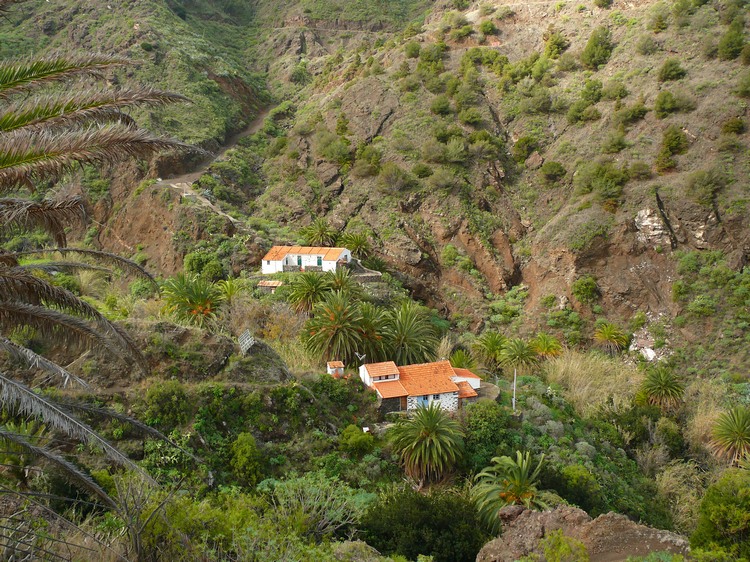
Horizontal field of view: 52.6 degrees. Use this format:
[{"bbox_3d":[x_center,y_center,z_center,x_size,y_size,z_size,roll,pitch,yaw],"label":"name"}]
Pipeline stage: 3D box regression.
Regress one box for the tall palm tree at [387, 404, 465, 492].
[{"bbox_3d":[5.760,18.520,84.810,8.500,9.860,8.500,1,14,4],"label":"tall palm tree"}]

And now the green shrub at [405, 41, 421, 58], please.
[{"bbox_3d":[10.981,-67.792,222.000,4.700,5.100,4.700,0,13,0],"label":"green shrub"}]

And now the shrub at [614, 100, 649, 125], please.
[{"bbox_3d":[55.150,-36.229,163.000,7.200,5.000,6.200,4,12,18],"label":"shrub"}]

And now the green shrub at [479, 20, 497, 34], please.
[{"bbox_3d":[30.421,-68.550,205.000,4.900,3.800,4.600,2,12,8],"label":"green shrub"}]

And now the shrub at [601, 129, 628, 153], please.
[{"bbox_3d":[50.547,-29.653,160.000,5.800,4.900,5.400,4,12,17],"label":"shrub"}]

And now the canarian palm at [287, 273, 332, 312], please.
[{"bbox_3d":[-10.627,1.866,123.000,7.400,6.900,7.300,0,13,0],"label":"canarian palm"}]

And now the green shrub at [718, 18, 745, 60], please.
[{"bbox_3d":[81.824,-55.429,174.000,6.100,9.200,6.000,5,13,25],"label":"green shrub"}]

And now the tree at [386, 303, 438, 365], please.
[{"bbox_3d":[5.248,7.548,109.000,7.700,9.000,7.600,0,13,0],"label":"tree"}]

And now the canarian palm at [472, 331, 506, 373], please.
[{"bbox_3d":[19.030,11.720,126.000,5.480,6.600,5.480,0,12,0],"label":"canarian palm"}]

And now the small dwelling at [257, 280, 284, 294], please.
[{"bbox_3d":[-19.023,1.274,138.000,4.500,2.100,2.600,1,12,4],"label":"small dwelling"}]

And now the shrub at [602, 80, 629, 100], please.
[{"bbox_3d":[61.860,-49.000,195.000,6.490,4.990,5.840,0,12,0],"label":"shrub"}]

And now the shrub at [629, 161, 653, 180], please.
[{"bbox_3d":[51.410,-21.400,146.790,4.650,3.830,4.410,5,14,19],"label":"shrub"}]

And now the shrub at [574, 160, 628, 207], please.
[{"bbox_3d":[49.600,-21.350,166.000,11.470,9.570,9.750,0,12,0],"label":"shrub"}]

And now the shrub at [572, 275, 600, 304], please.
[{"bbox_3d":[41.290,1.660,148.000,5.300,5.680,4.770,0,12,0],"label":"shrub"}]

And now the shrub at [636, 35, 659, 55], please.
[{"bbox_3d":[60.690,-52.680,168.850,4.900,4.250,4.660,5,14,18],"label":"shrub"}]

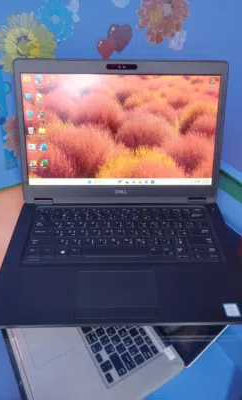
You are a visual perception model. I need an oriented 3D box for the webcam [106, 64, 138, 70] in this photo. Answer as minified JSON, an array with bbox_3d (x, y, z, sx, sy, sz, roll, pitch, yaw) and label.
[{"bbox_3d":[0.001,-0.205,0.463,0.049,0.008,0.005,0,15,-2],"label":"webcam"}]

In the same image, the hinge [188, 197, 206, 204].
[{"bbox_3d":[0.132,0.000,0.525,0.032,0.011,0.011,0,38,-2],"label":"hinge"}]

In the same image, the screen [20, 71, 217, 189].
[{"bbox_3d":[0.000,-0.110,0.488,0.312,0.177,0.005,0,15,-2],"label":"screen"}]

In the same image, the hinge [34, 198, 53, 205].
[{"bbox_3d":[-0.132,0.001,0.515,0.032,0.011,0.011,0,38,-2],"label":"hinge"}]

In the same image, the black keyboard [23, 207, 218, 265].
[{"bbox_3d":[0.002,0.049,0.466,0.277,0.006,0.121,0,38,-2],"label":"black keyboard"}]

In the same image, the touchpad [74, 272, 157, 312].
[{"bbox_3d":[-0.006,0.113,0.384,0.100,0.003,0.055,0,38,-2],"label":"touchpad"}]

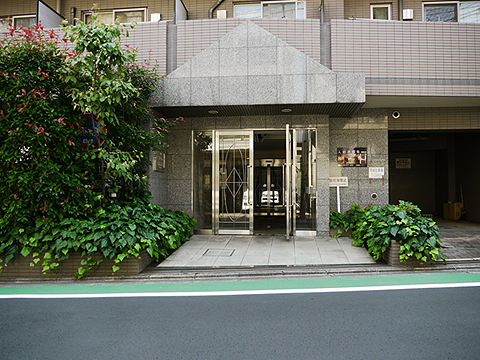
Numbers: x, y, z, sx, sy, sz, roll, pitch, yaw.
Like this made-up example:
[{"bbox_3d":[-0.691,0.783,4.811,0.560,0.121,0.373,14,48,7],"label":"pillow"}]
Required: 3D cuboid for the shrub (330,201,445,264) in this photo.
[{"bbox_3d":[2.340,0.770,6.550,1.300,0.870,2.000,0,1,5],"label":"shrub"}]

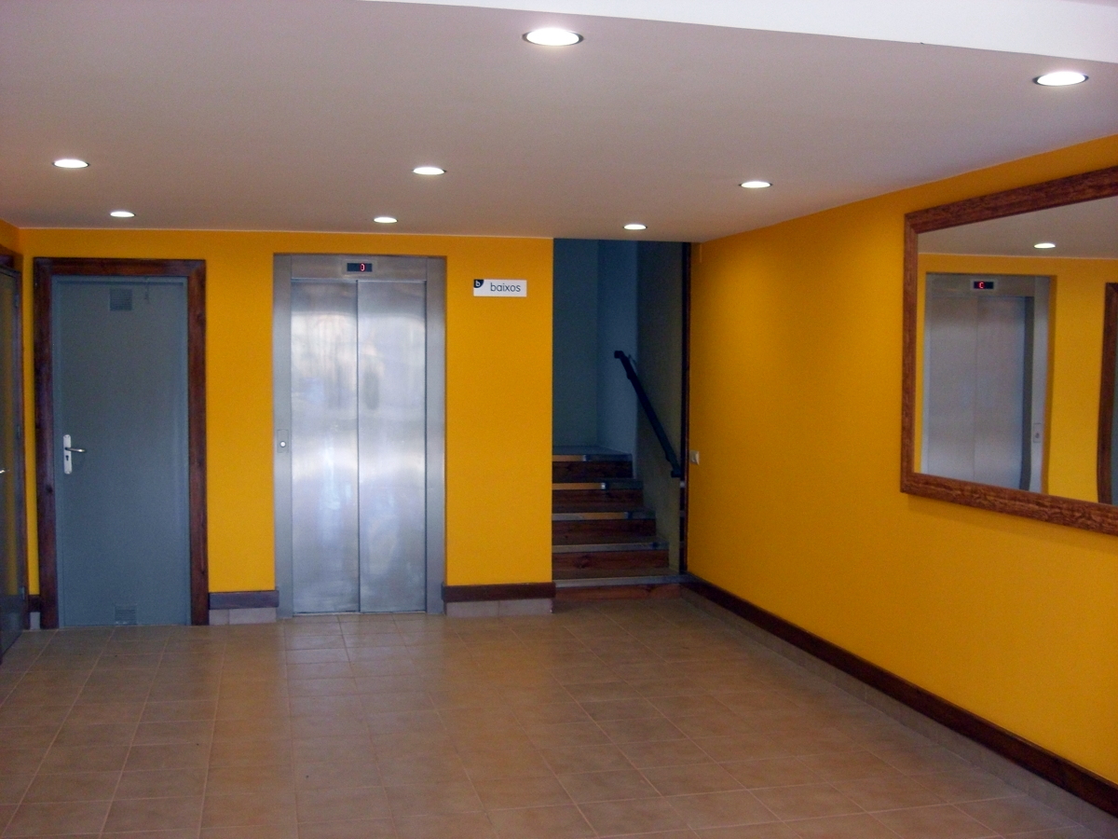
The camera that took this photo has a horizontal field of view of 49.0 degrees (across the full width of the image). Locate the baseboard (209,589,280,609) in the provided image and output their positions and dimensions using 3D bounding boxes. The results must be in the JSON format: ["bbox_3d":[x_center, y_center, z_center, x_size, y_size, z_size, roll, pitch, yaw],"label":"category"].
[{"bbox_3d":[-1.823,1.046,7.109,0.390,0.098,0.025,0,3,-13],"label":"baseboard"}]

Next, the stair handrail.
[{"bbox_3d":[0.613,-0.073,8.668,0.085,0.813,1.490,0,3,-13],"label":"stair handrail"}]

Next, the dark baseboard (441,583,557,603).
[{"bbox_3d":[-0.359,1.046,7.442,0.696,0.101,0.025,0,3,-13],"label":"dark baseboard"}]

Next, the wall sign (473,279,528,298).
[{"bbox_3d":[-0.350,-0.784,7.351,0.323,0.099,0.015,0,3,-13],"label":"wall sign"}]

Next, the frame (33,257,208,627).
[{"bbox_3d":[-2.462,0.138,6.945,0.915,2.077,0.100,0,3,-13],"label":"frame"}]

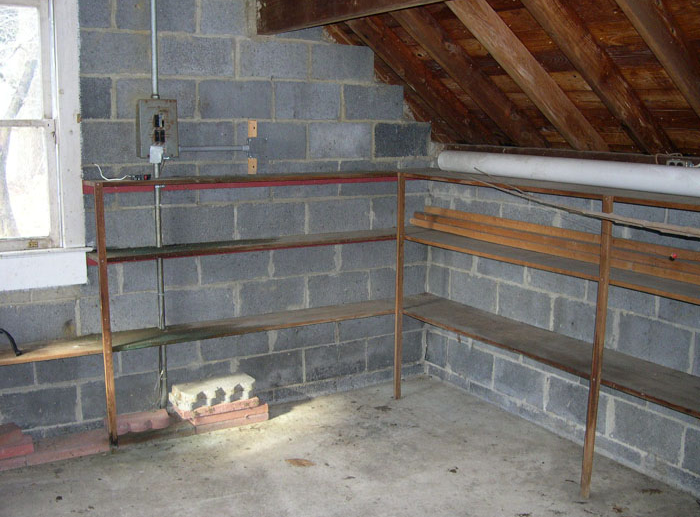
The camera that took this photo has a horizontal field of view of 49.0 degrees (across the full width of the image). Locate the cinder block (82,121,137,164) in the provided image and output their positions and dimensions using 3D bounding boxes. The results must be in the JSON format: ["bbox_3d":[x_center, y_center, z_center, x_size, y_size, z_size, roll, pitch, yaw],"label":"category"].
[{"bbox_3d":[-1.144,-0.562,3.622,0.396,0.193,0.194,-5,11,-31],"label":"cinder block"}]

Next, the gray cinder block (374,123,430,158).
[{"bbox_3d":[0.243,-0.675,4.447,0.380,0.193,0.194,-5,11,-31],"label":"gray cinder block"}]

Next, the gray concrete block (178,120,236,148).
[{"bbox_3d":[-0.779,-0.574,3.753,0.397,0.194,0.194,-5,11,-32],"label":"gray concrete block"}]

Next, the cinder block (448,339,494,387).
[{"bbox_3d":[0.772,0.584,4.448,0.194,0.193,0.396,-5,11,-31],"label":"cinder block"}]

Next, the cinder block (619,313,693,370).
[{"bbox_3d":[1.373,0.357,3.318,0.190,0.194,0.397,-5,12,-31],"label":"cinder block"}]

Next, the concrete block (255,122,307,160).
[{"bbox_3d":[-0.447,-0.619,4.037,0.396,0.193,0.194,-5,11,-31],"label":"concrete block"}]

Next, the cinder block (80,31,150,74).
[{"bbox_3d":[-1.101,-0.930,3.512,0.377,0.194,0.190,-5,12,-31],"label":"cinder block"}]

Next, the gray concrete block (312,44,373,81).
[{"bbox_3d":[-0.089,-1.032,4.133,0.397,0.194,0.190,-5,12,-31],"label":"gray concrete block"}]

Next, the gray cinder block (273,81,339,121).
[{"bbox_3d":[-0.270,-0.836,4.107,0.396,0.193,0.194,-5,11,-31],"label":"gray cinder block"}]

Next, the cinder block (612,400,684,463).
[{"bbox_3d":[1.335,0.728,3.320,0.194,0.194,0.397,-5,11,-31],"label":"cinder block"}]

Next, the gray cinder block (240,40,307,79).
[{"bbox_3d":[-0.433,-1.000,3.924,0.397,0.194,0.190,-5,12,-31],"label":"gray cinder block"}]

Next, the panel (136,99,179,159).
[{"bbox_3d":[-0.904,-0.607,3.605,0.175,0.266,0.075,-5,11,-31],"label":"panel"}]

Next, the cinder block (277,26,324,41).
[{"bbox_3d":[-0.298,-1.238,4.019,0.295,0.193,0.194,-5,11,-31],"label":"cinder block"}]

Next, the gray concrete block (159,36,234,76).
[{"bbox_3d":[-0.774,-0.966,3.716,0.397,0.194,0.190,-5,12,-31],"label":"gray concrete block"}]

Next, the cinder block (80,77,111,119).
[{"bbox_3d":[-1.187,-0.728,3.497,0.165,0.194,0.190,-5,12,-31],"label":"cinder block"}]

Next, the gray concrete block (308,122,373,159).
[{"bbox_3d":[-0.099,-0.647,4.244,0.396,0.193,0.194,-5,11,-31],"label":"gray concrete block"}]

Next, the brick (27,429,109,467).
[{"bbox_3d":[-1.267,0.834,3.419,0.363,0.040,0.200,-5,12,-31],"label":"brick"}]

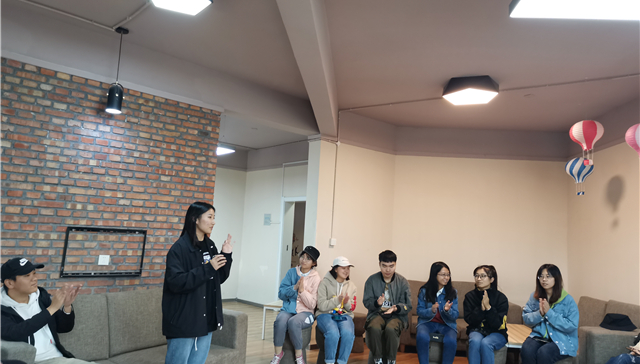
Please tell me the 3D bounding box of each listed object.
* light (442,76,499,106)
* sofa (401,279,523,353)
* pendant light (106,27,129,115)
[{"bbox_3d":[1.590,-0.961,5.065,0.570,0.140,0.560,3,-6,5],"label":"light"},{"bbox_3d":[1.856,1.821,6.460,1.700,0.870,0.750,3,-6,5],"label":"sofa"},{"bbox_3d":[-1.716,-0.945,4.088,0.145,0.730,0.145,3,-6,5],"label":"pendant light"}]

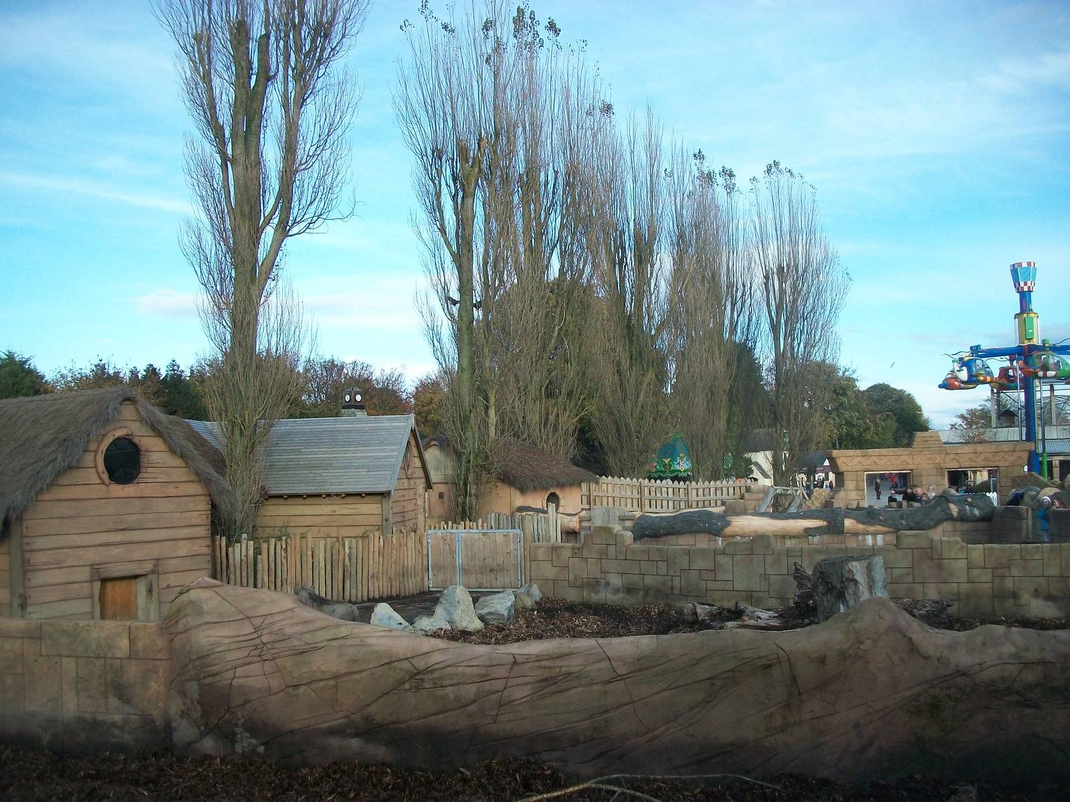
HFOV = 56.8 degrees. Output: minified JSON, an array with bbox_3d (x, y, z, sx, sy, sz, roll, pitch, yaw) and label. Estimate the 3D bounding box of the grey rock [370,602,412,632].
[{"bbox_3d":[-2.143,3.224,14.700,0.650,0.470,0.500,-1,-4,0],"label":"grey rock"}]

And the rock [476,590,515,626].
[{"bbox_3d":[-0.606,3.171,15.100,0.620,0.510,0.500,-1,-4,0],"label":"rock"}]

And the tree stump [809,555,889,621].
[{"bbox_3d":[4.728,2.852,14.900,1.100,1.050,1.020,-1,-4,0],"label":"tree stump"}]

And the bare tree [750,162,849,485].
[{"bbox_3d":[12.858,-3.122,49.000,4.800,17.500,4.600,-1,-4,0],"label":"bare tree"}]

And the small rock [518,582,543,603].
[{"bbox_3d":[-0.084,3.234,16.600,0.430,0.360,0.380,-1,-4,0],"label":"small rock"}]

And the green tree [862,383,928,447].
[{"bbox_3d":[30.637,3.070,85.000,6.200,9.800,6.000,-1,-4,0],"label":"green tree"}]

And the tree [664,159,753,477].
[{"bbox_3d":[8.094,-3.003,45.500,4.100,16.900,4.100,-1,-4,0],"label":"tree"}]

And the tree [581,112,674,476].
[{"bbox_3d":[3.863,-3.414,41.000,4.000,17.200,4.000,-1,-4,0],"label":"tree"}]

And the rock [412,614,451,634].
[{"bbox_3d":[-1.526,3.278,14.500,0.580,0.300,0.450,-1,-4,0],"label":"rock"}]

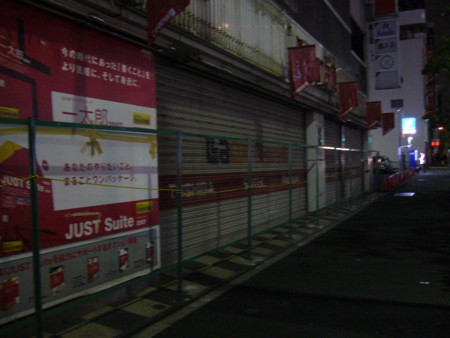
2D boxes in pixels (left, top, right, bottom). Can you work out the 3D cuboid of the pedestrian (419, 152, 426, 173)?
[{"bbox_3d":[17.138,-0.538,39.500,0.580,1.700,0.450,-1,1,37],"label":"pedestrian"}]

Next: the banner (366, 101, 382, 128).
[{"bbox_3d":[6.498,-2.332,19.800,0.600,1.170,0.050,-1,1,27],"label":"banner"}]

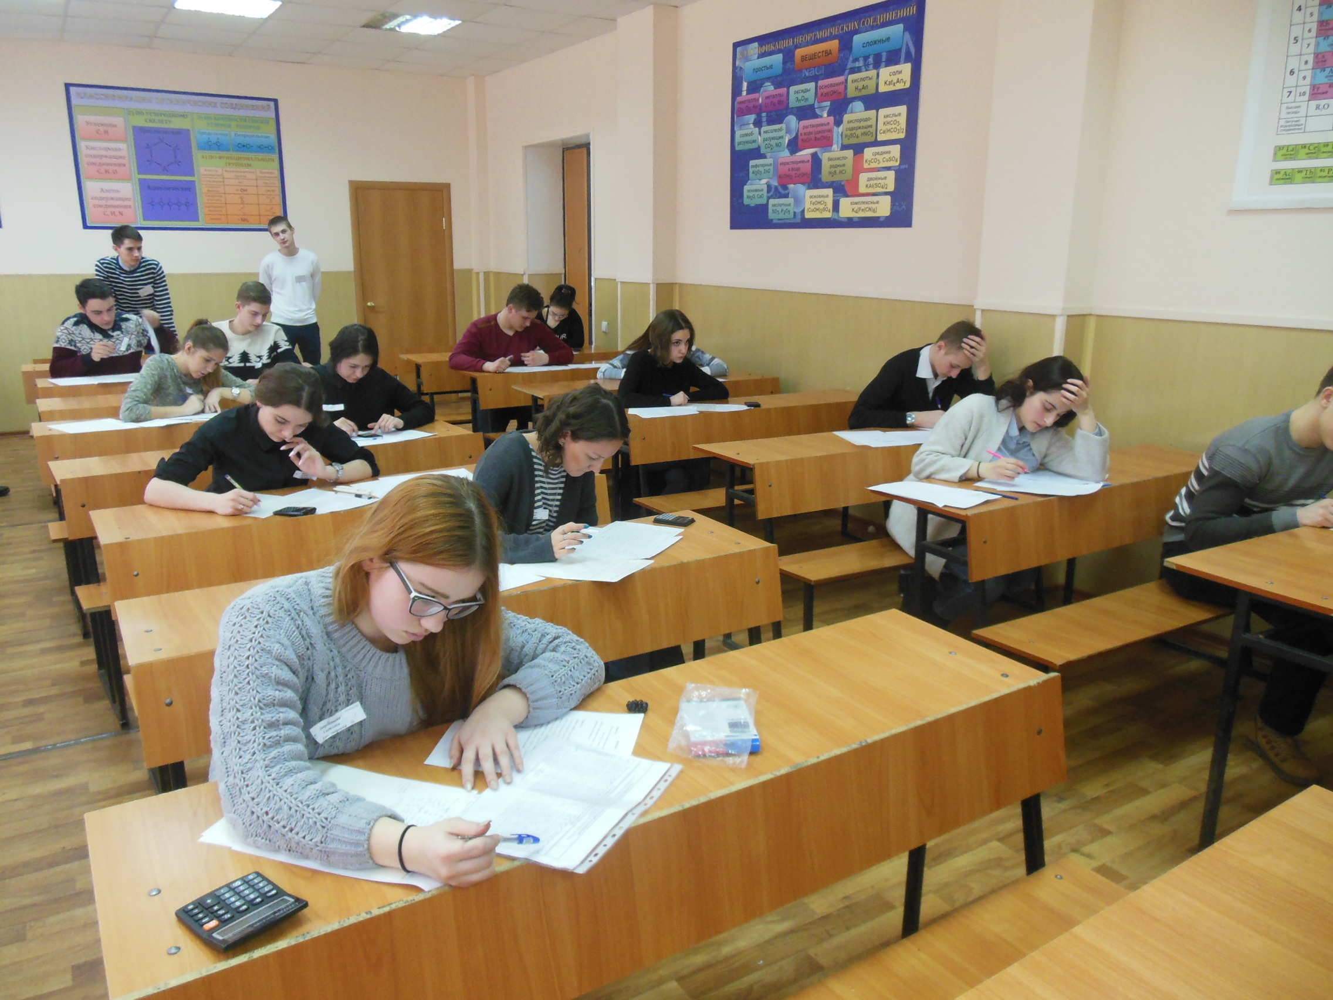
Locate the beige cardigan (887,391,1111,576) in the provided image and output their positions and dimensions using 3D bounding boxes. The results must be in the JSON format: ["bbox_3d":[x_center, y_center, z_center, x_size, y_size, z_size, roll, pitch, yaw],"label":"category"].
[{"bbox_3d":[1.130,-0.046,3.464,0.680,0.670,0.560,-5,16,-20],"label":"beige cardigan"}]

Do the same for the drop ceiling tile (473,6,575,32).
[{"bbox_3d":[-1.000,-3.383,6.762,0.600,0.018,0.600,-8,17,-31],"label":"drop ceiling tile"}]

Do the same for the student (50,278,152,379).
[{"bbox_3d":[-3.345,-0.657,5.769,0.560,1.310,0.700,-10,18,-35],"label":"student"}]

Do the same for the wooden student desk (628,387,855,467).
[{"bbox_3d":[0.406,-0.118,4.986,1.535,0.765,0.420,-8,17,-31],"label":"wooden student desk"}]

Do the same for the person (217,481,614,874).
[{"bbox_3d":[-0.379,0.522,1.586,0.630,1.180,0.780,-12,19,-40],"label":"person"}]

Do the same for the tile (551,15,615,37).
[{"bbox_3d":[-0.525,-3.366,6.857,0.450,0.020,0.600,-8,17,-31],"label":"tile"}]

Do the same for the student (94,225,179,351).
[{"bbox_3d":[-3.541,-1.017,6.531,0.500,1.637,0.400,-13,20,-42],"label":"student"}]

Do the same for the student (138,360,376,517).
[{"bbox_3d":[-1.355,0.118,3.257,0.670,1.165,0.740,-8,17,-31],"label":"student"}]

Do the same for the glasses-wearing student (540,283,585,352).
[{"bbox_3d":[-0.894,-1.083,7.673,0.550,1.245,0.720,-8,17,-31],"label":"glasses-wearing student"}]

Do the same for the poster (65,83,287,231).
[{"bbox_3d":[-4.068,-2.843,8.109,1.570,1.110,0.020,-8,17,-30],"label":"poster"}]

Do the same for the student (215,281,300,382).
[{"bbox_3d":[-2.351,-0.584,5.544,0.550,1.317,0.680,-8,17,-31],"label":"student"}]

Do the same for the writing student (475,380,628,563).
[{"bbox_3d":[-0.365,0.239,2.850,0.520,1.160,0.700,-13,20,-42],"label":"writing student"}]

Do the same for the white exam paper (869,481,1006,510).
[{"bbox_3d":[0.884,-0.023,3.151,0.235,0.006,0.315,-12,20,-40],"label":"white exam paper"}]

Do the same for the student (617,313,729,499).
[{"bbox_3d":[-0.027,-0.382,5.076,0.630,1.225,0.700,-8,17,-31],"label":"student"}]

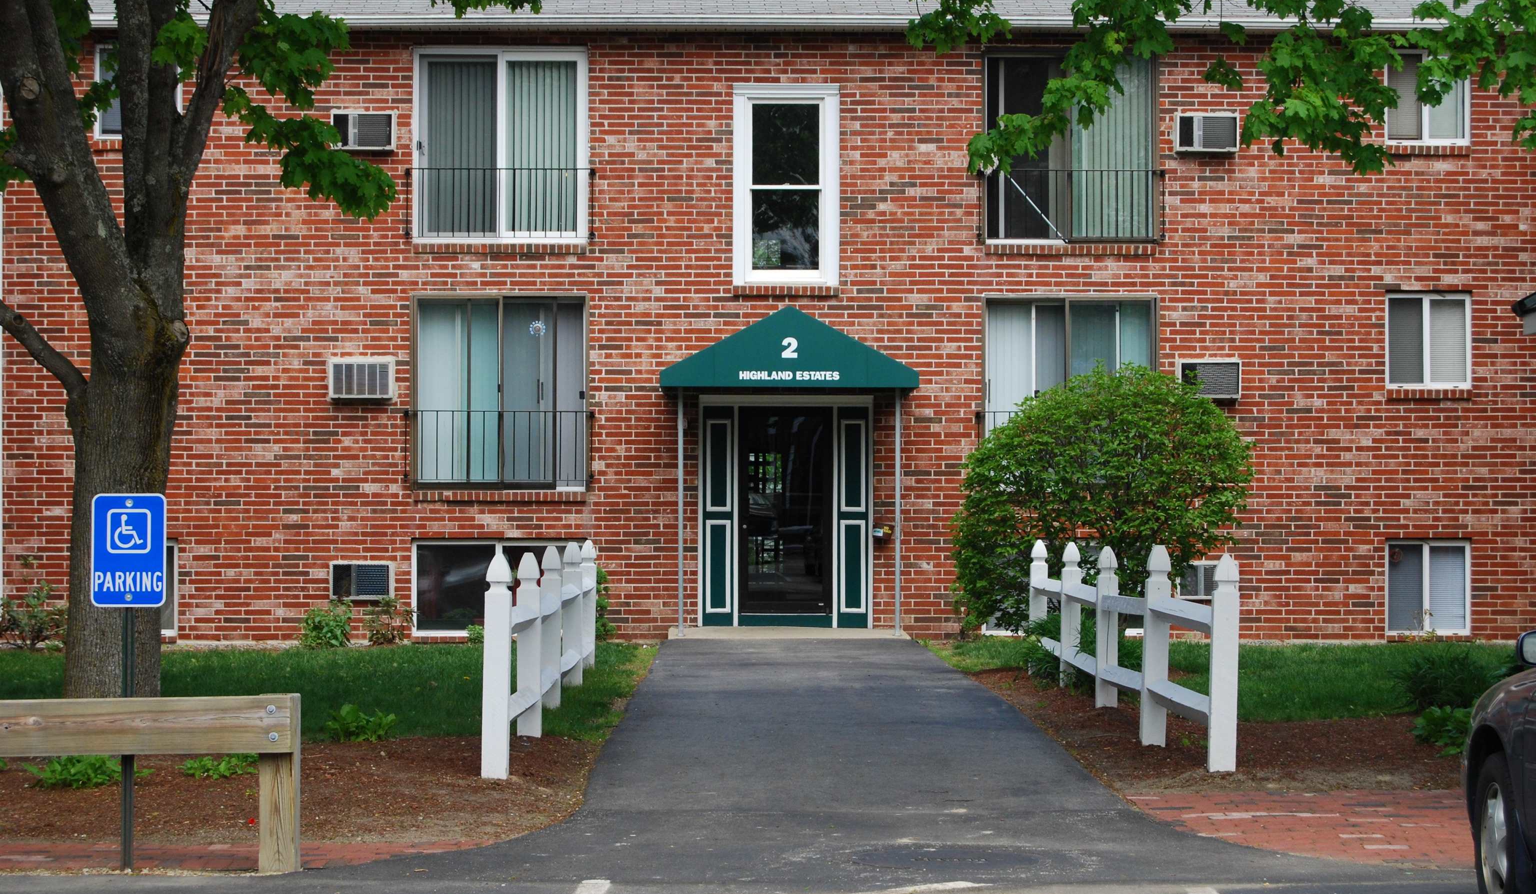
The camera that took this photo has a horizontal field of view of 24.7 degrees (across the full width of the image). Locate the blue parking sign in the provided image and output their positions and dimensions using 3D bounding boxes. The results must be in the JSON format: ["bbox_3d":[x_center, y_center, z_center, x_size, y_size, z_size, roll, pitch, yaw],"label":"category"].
[{"bbox_3d":[-2.589,0.421,14.200,0.305,0.457,0.012,0,-2,-1],"label":"blue parking sign"}]

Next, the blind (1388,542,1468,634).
[{"bbox_3d":[6.933,1.474,36.794,0.840,0.950,0.060,0,-1,-1],"label":"blind"}]

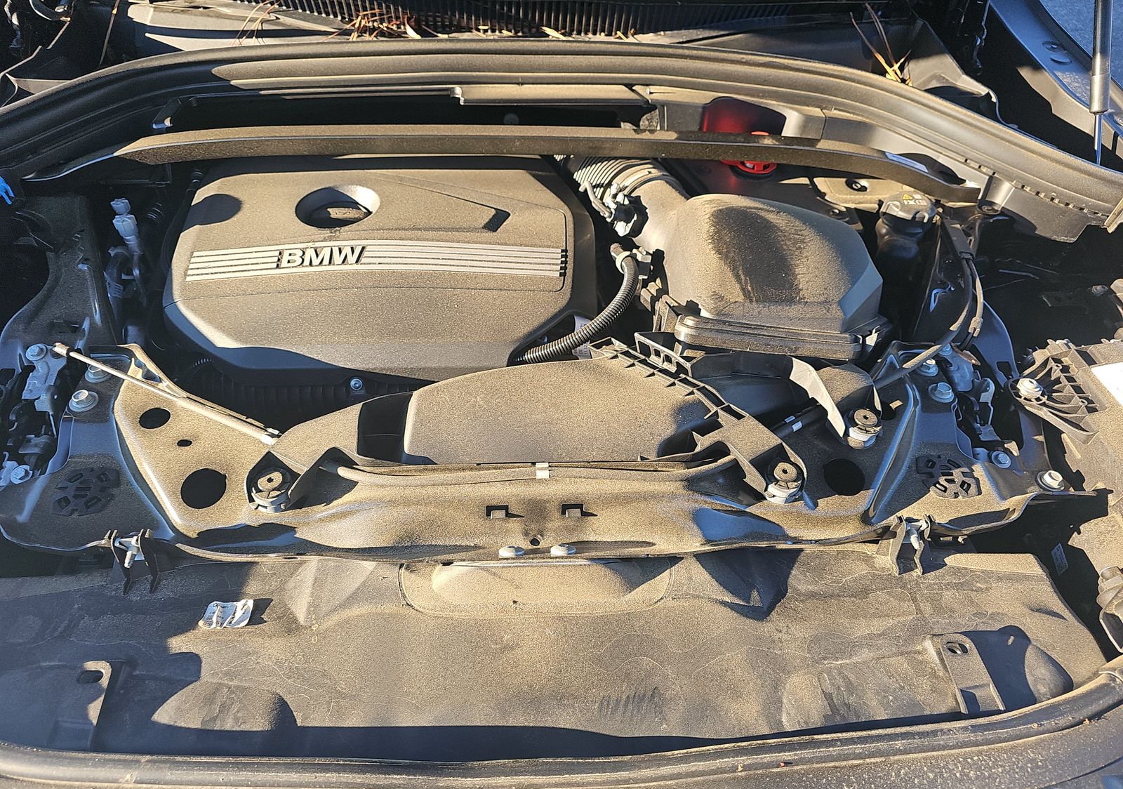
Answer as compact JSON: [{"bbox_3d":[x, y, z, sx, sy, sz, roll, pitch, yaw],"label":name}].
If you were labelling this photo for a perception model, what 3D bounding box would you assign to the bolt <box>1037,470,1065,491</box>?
[{"bbox_3d":[0.448,0.078,0.682,0.023,0.012,0.023,-1,47,-2],"label":"bolt"}]

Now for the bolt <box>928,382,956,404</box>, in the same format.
[{"bbox_3d":[0.367,-0.003,0.720,0.025,0.012,0.025,-1,47,-2],"label":"bolt"}]

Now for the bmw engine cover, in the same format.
[{"bbox_3d":[-0.204,-0.160,0.890,0.470,0.100,0.345,-1,47,-2],"label":"bmw engine cover"}]

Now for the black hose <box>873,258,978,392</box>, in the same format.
[{"bbox_3d":[0.398,-0.081,0.778,0.049,0.050,0.259,30,53,24],"label":"black hose"}]

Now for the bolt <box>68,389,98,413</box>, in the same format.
[{"bbox_3d":[-0.445,0.005,0.696,0.025,0.012,0.025,-1,47,-2],"label":"bolt"}]

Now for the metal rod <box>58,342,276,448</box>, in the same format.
[{"bbox_3d":[-0.412,-0.003,0.767,0.292,0.013,0.013,20,50,13],"label":"metal rod"}]

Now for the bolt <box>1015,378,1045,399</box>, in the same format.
[{"bbox_3d":[0.455,-0.006,0.725,0.024,0.015,0.024,-1,47,-2],"label":"bolt"}]

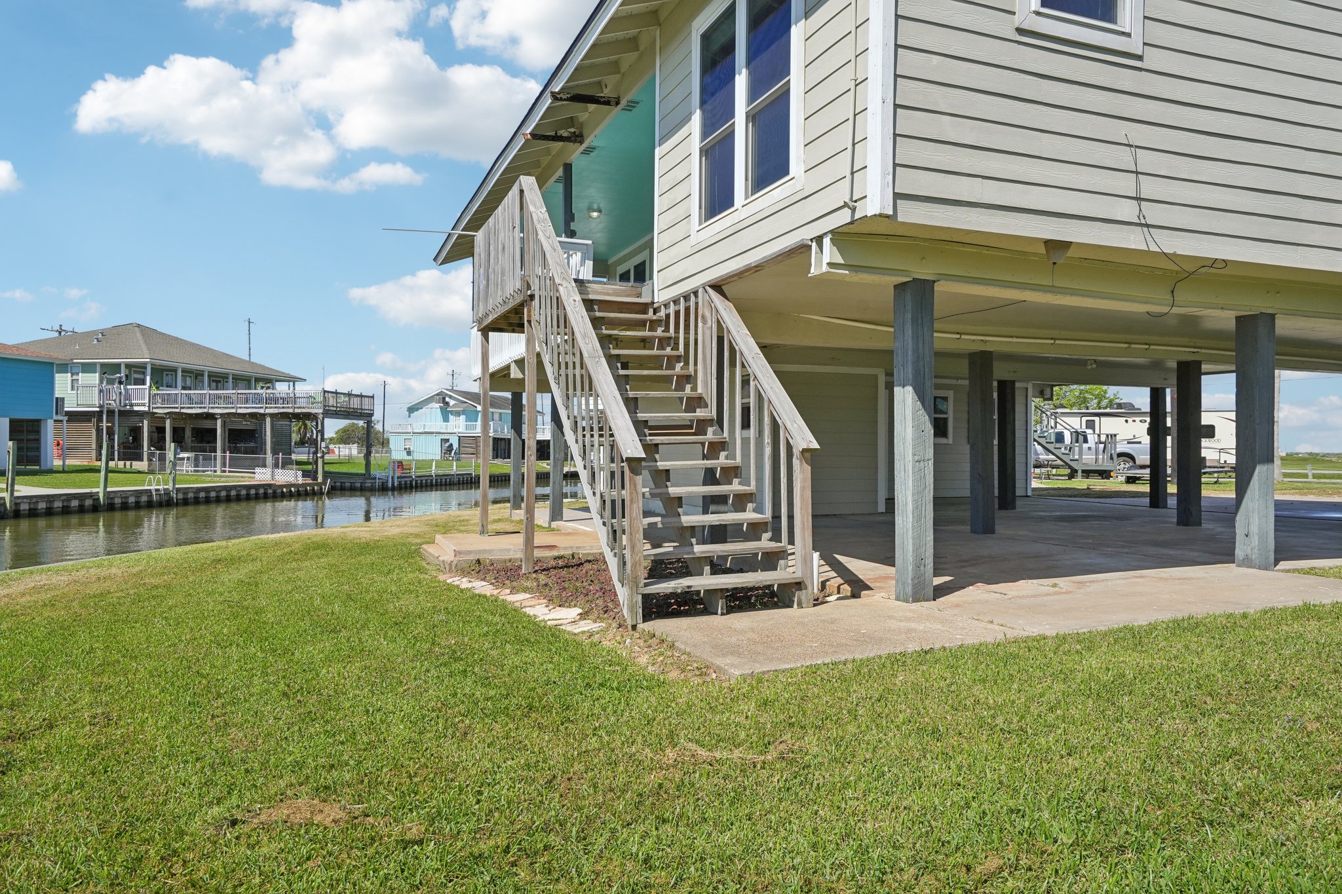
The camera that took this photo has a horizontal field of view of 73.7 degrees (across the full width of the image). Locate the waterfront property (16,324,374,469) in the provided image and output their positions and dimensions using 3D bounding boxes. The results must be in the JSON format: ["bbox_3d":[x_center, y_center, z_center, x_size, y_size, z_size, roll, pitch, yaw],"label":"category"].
[{"bbox_3d":[-26.650,-2.970,52.070,22.000,8.550,13.800,0,0,10],"label":"waterfront property"}]

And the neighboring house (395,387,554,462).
[{"bbox_3d":[-20.900,-2.100,95.000,10.800,6.950,15.000,0,0,13],"label":"neighboring house"}]

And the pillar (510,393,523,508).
[{"bbox_3d":[-3.320,0.130,19.200,0.210,2.560,0.210,0,0,-22],"label":"pillar"}]

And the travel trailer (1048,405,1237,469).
[{"bbox_3d":[20.600,-0.200,38.600,8.700,3.240,2.450,0,0,5],"label":"travel trailer"}]

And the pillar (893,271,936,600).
[{"bbox_3d":[1.790,-0.035,6.560,0.205,2.330,0.205,0,0,-22],"label":"pillar"}]

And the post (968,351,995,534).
[{"bbox_3d":[4.030,-0.040,11.550,0.205,2.340,0.205,0,0,-22],"label":"post"}]

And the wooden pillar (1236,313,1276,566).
[{"bbox_3d":[5.410,-0.038,8.270,0.210,2.340,0.210,0,0,-22],"label":"wooden pillar"}]

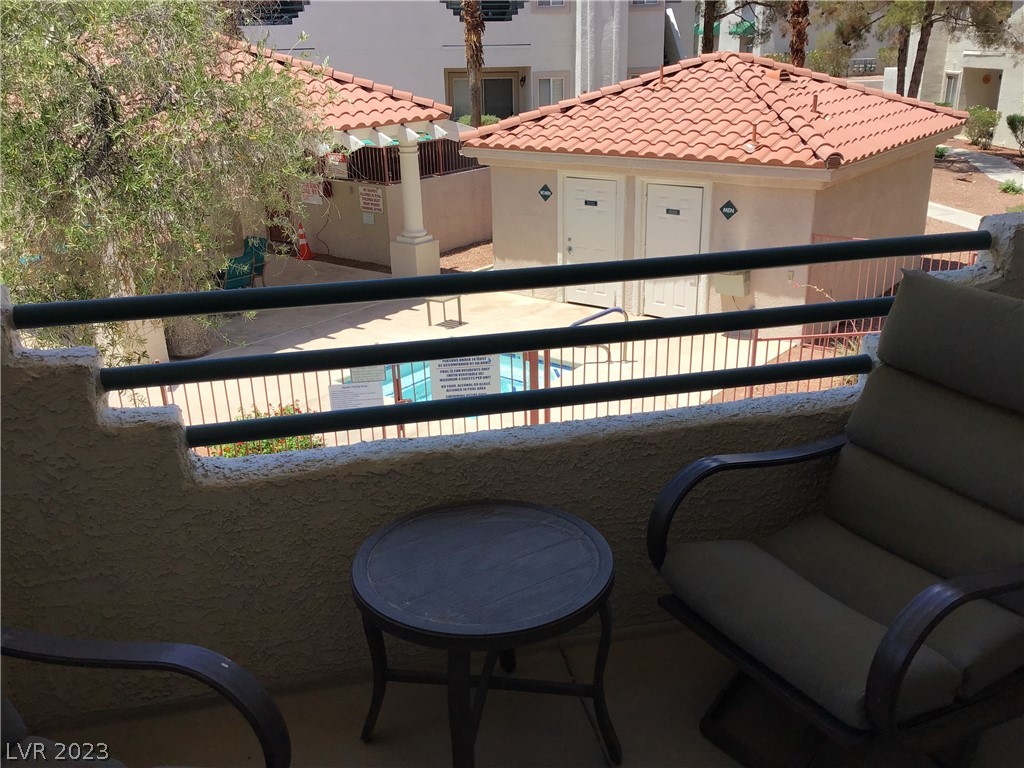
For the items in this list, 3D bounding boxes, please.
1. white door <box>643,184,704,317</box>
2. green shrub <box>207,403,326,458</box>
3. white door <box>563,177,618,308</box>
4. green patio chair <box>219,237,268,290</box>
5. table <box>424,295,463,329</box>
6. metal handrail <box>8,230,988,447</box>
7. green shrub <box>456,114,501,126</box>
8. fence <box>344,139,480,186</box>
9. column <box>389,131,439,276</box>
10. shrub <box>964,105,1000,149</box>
[{"bbox_3d":[2.413,-1.939,13.731,0.910,2.030,0.060,14,26,35],"label":"white door"},{"bbox_3d":[-2.565,0.579,9.568,1.200,0.580,0.800,-6,21,-10],"label":"green shrub"},{"bbox_3d":[1.271,-2.225,14.550,0.910,2.030,0.060,14,26,35],"label":"white door"},{"bbox_3d":[-4.612,-1.954,15.748,0.680,0.950,0.800,-12,23,-25],"label":"green patio chair"},{"bbox_3d":[-1.034,-1.106,14.005,0.430,0.450,0.420,14,26,35],"label":"table"},{"bbox_3d":[0.092,-0.105,2.143,2.280,0.355,0.050,-6,21,-10],"label":"metal handrail"},{"bbox_3d":[-0.968,-7.268,26.500,1.350,1.000,1.100,-2,21,0],"label":"green shrub"},{"bbox_3d":[-1.899,-4.568,18.262,1.350,0.700,2.900,14,26,35],"label":"fence"},{"bbox_3d":[-1.752,-2.992,15.952,0.610,2.600,0.610,14,26,35],"label":"column"},{"bbox_3d":[15.649,-8.548,30.500,1.200,1.350,1.150,9,23,25],"label":"shrub"}]

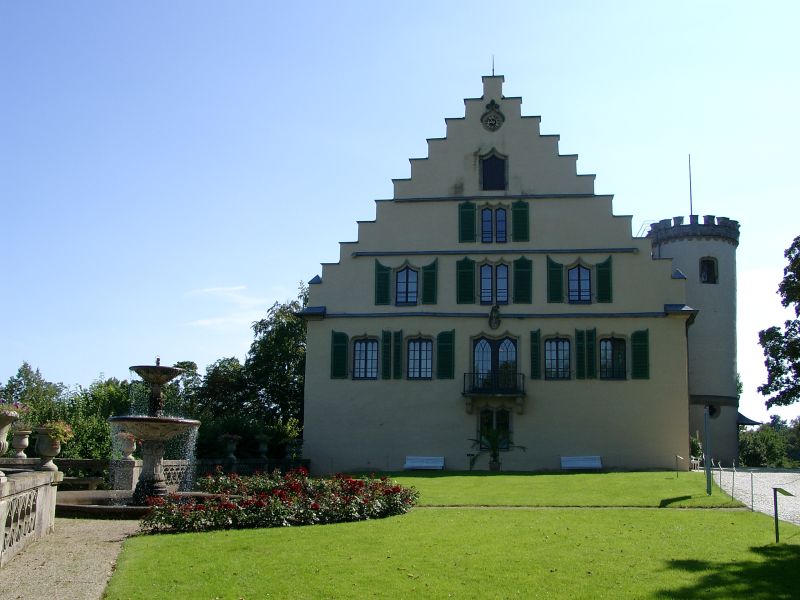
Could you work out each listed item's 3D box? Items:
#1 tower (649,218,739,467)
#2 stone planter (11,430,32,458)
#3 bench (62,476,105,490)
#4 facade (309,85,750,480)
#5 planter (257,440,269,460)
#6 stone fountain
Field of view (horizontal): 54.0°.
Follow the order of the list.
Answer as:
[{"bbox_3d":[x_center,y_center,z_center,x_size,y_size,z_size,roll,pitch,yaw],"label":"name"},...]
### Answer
[{"bbox_3d":[15.892,2.339,42.565,4.662,12.886,4.662,0,-9,8],"label":"tower"},{"bbox_3d":[-9.433,3.610,19.600,0.489,0.675,0.489,1,-9,0],"label":"stone planter"},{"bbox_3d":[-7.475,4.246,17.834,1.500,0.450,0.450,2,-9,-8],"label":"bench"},{"bbox_3d":[7.734,-0.076,47.034,21.923,19.656,19.000,0,-9,8],"label":"facade"},{"bbox_3d":[-4.882,5.362,28.000,0.402,0.700,0.402,1,-9,0],"label":"planter"},{"bbox_3d":[-4.790,2.603,15.680,1.840,2.854,1.840,1,-9,0],"label":"stone fountain"}]

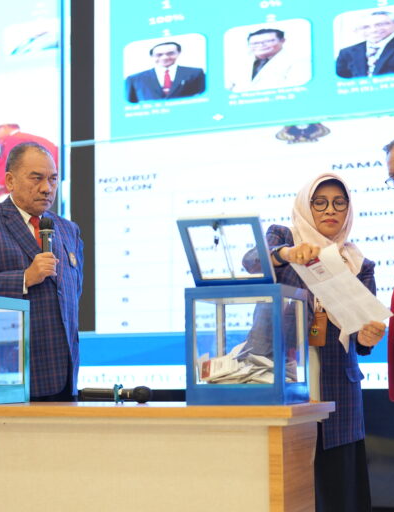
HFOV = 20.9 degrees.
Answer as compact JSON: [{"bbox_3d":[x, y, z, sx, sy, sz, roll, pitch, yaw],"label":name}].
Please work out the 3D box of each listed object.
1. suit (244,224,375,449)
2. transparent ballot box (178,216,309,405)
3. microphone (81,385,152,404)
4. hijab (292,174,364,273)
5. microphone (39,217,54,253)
[{"bbox_3d":[0.376,0.263,3.530,0.460,0.750,0.350,0,-6,-3],"label":"suit"},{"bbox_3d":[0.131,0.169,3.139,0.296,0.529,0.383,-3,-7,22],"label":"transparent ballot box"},{"bbox_3d":[-0.238,0.410,3.150,0.215,0.055,0.055,-1,-6,6],"label":"microphone"},{"bbox_3d":[0.432,-0.094,3.530,0.260,0.370,0.260,0,-6,-5],"label":"hijab"},{"bbox_3d":[-0.499,-0.015,3.550,0.053,0.230,0.053,3,-27,-30],"label":"microphone"}]

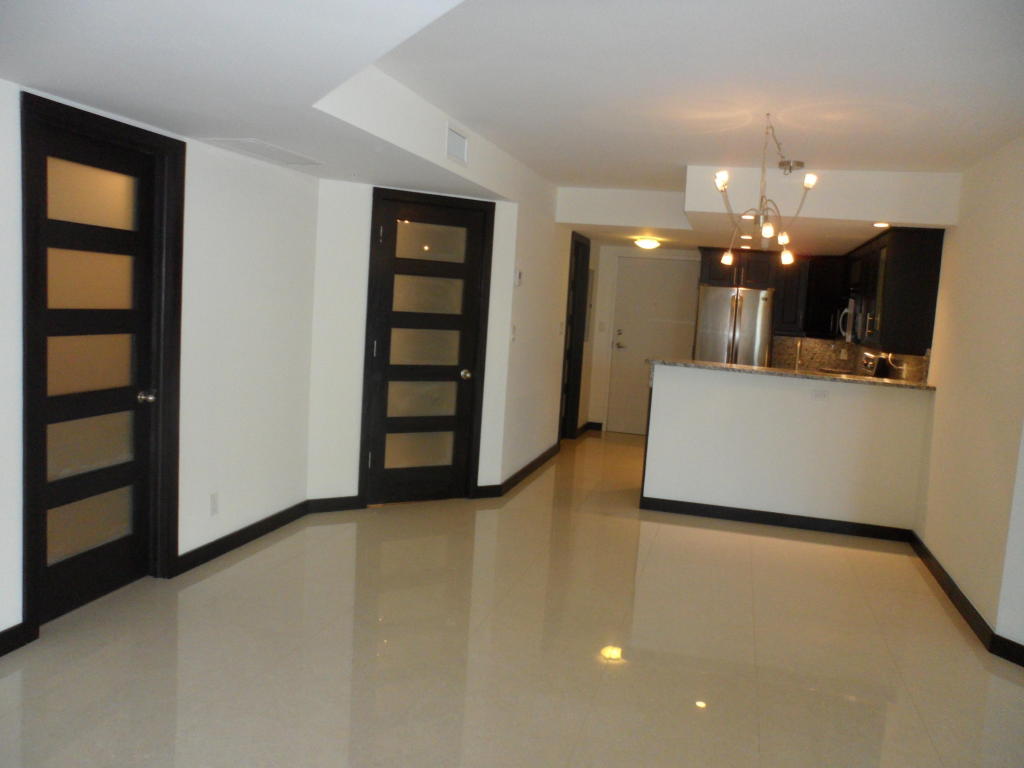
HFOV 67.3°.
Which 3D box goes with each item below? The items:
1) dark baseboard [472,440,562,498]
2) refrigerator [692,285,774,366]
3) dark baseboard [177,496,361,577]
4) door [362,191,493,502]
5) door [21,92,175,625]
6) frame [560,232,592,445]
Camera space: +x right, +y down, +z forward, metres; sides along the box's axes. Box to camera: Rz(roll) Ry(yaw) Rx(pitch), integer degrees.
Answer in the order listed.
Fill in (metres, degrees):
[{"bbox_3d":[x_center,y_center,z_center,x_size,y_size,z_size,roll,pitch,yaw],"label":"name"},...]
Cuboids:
[{"bbox_3d":[0.127,0.713,6.612,0.162,0.102,2.122,6,7,18],"label":"dark baseboard"},{"bbox_3d":[2.433,-0.201,8.575,0.820,1.770,0.780,6,7,16],"label":"refrigerator"},{"bbox_3d":[-1.391,0.851,4.552,0.262,0.098,1.539,6,7,21],"label":"dark baseboard"},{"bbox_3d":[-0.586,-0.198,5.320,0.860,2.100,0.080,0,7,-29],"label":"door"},{"bbox_3d":[-1.785,-0.060,3.362,0.130,2.120,0.880,6,7,16],"label":"door"},{"bbox_3d":[0.572,-0.421,7.844,0.140,2.130,0.890,6,7,16],"label":"frame"}]

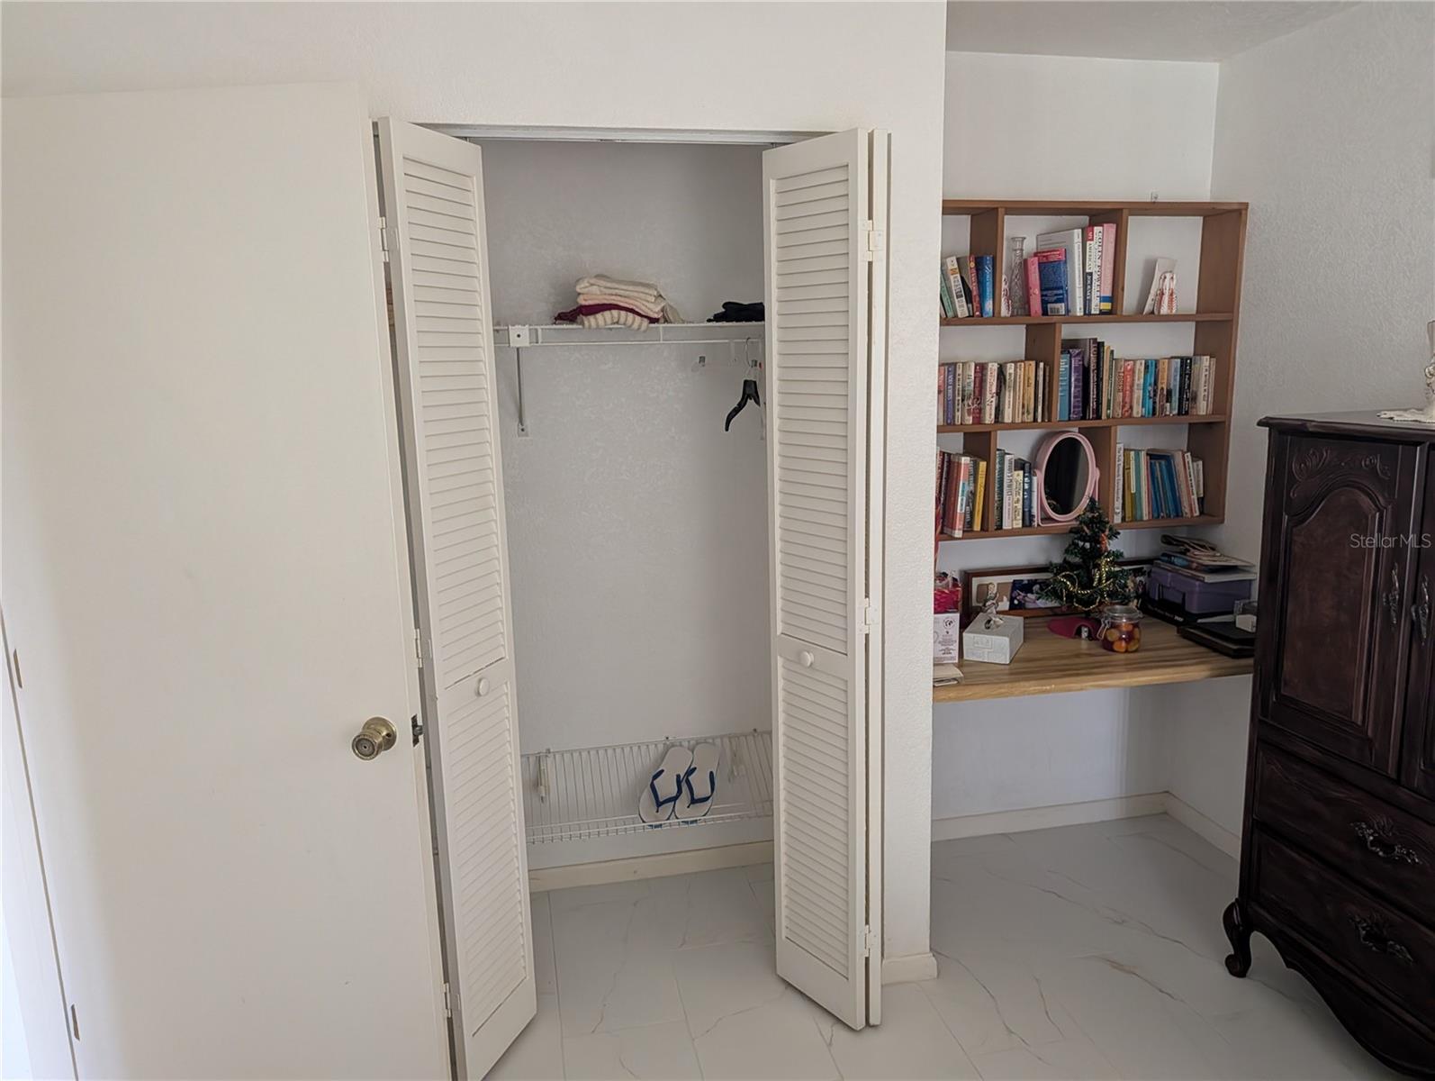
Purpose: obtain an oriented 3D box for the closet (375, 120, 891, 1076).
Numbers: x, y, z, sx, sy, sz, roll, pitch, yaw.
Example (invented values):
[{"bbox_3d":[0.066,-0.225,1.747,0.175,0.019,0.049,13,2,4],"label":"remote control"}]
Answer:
[{"bbox_3d":[-0.208,0.112,2.509,1.150,2.070,0.850,-3,11,-11],"label":"closet"}]

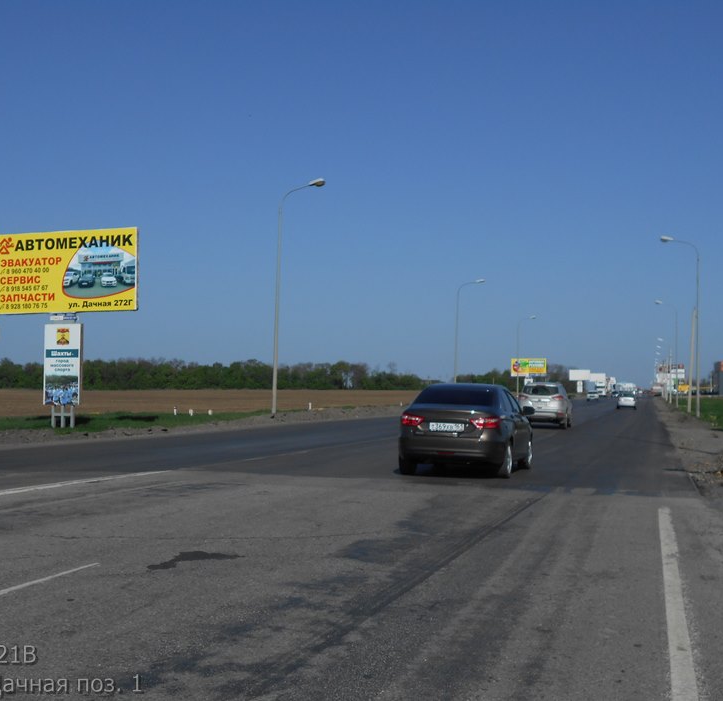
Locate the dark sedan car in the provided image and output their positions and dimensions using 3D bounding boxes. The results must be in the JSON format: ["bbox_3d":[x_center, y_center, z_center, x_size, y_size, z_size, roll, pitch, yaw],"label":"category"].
[{"bbox_3d":[1.820,1.285,19.880,1.780,1.490,4.400,1,-2,14],"label":"dark sedan car"}]

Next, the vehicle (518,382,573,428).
[{"bbox_3d":[7.080,2.100,45.500,1.880,1.690,4.520,1,-2,13],"label":"vehicle"}]

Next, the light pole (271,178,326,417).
[{"bbox_3d":[-2.649,-2.227,50.200,2.290,10.000,0.350,0,-2,14],"label":"light pole"}]

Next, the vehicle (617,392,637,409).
[{"bbox_3d":[23.700,4.450,105.800,1.740,1.470,4.380,1,-2,14],"label":"vehicle"}]

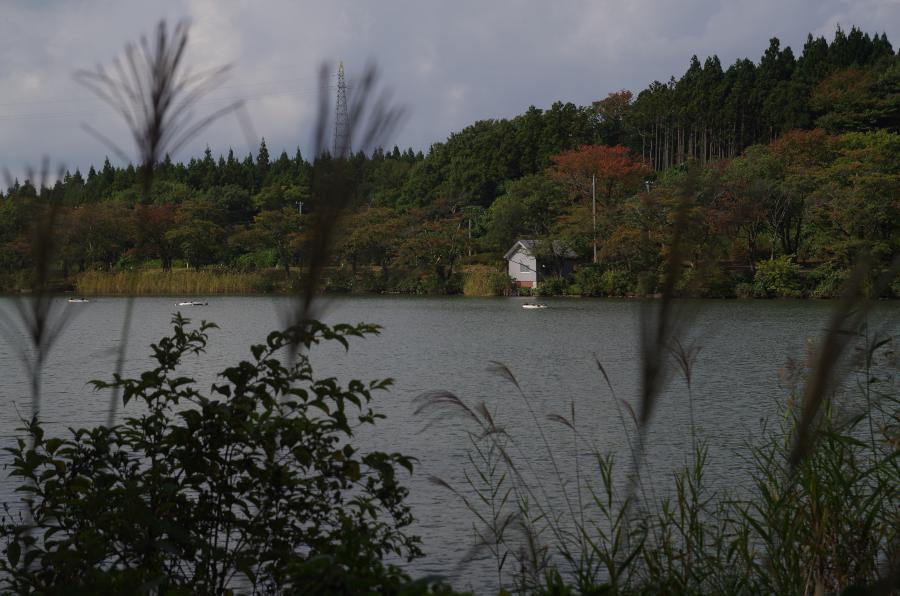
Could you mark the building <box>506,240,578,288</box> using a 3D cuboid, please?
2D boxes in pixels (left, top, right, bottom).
[{"bbox_3d":[10.123,-3.762,207.000,6.200,5.500,4.900,-2,2,-42],"label":"building"}]

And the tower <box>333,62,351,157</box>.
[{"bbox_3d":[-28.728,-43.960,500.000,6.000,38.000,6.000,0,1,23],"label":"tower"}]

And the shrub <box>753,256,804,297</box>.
[{"bbox_3d":[31.955,-2.043,182.000,5.000,3.900,4.200,-1,1,10],"label":"shrub"}]

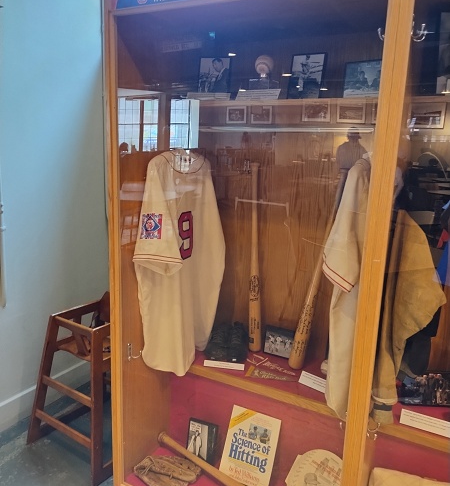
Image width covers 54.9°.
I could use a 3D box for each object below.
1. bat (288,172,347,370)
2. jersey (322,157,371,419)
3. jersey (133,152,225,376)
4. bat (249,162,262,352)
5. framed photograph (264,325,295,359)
[{"bbox_3d":[0.410,0.125,1.859,0.065,0.862,0.065,16,9,24],"label":"bat"},{"bbox_3d":[0.446,0.129,1.441,0.170,0.820,0.490,8,13,26],"label":"jersey"},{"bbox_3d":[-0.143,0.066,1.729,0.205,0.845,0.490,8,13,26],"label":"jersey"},{"bbox_3d":[0.142,0.070,2.029,0.065,0.873,0.065,0,6,0],"label":"bat"},{"bbox_3d":[0.272,0.459,2.004,0.172,0.132,0.018,7,1,22],"label":"framed photograph"}]

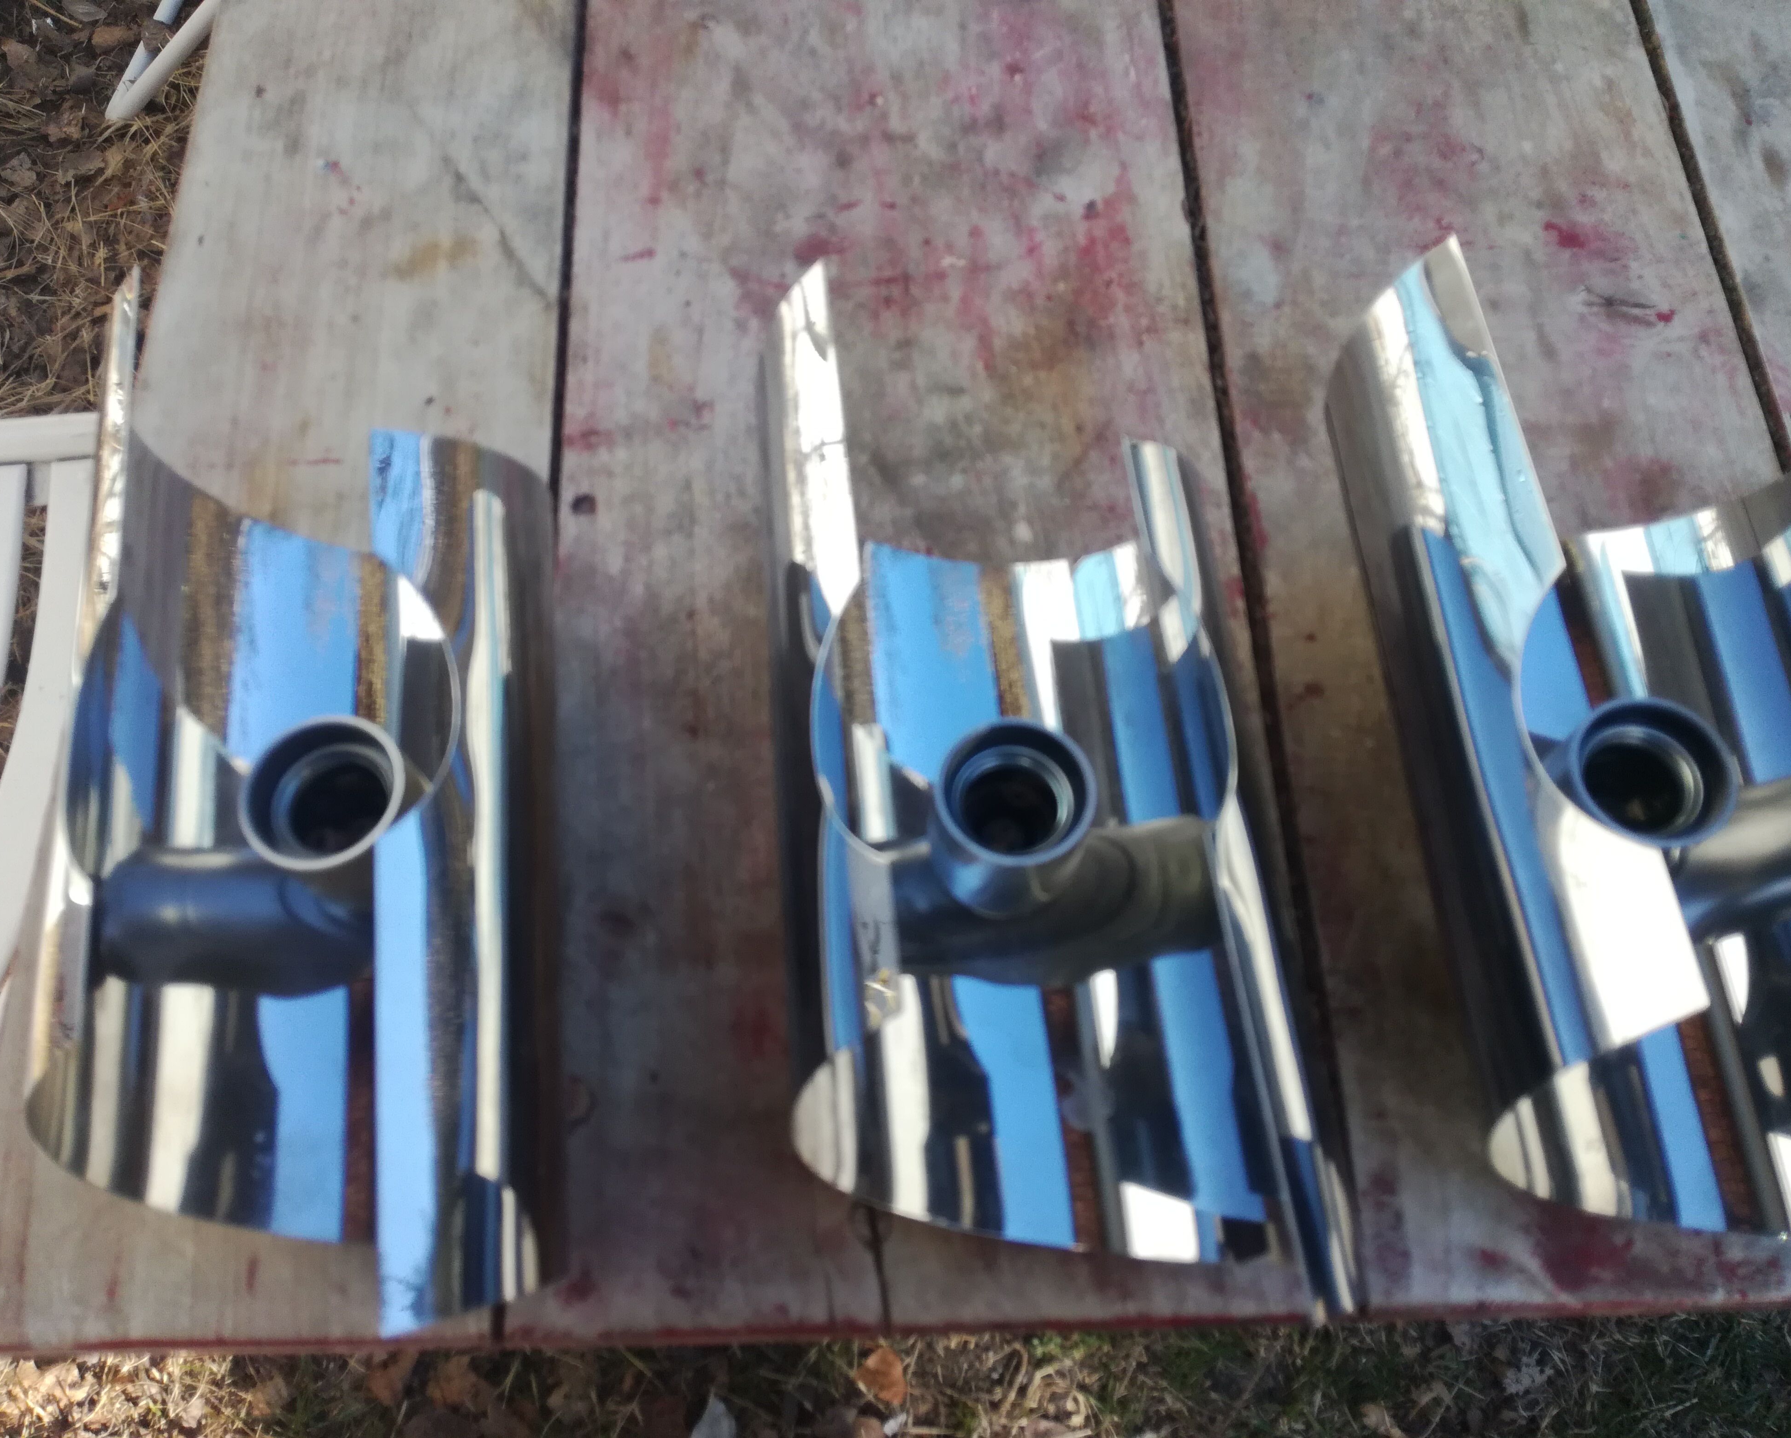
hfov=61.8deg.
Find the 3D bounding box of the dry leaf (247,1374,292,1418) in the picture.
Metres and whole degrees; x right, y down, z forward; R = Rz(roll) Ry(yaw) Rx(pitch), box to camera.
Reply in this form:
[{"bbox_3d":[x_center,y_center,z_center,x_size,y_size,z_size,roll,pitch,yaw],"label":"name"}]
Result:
[{"bbox_3d":[-0.459,0.496,1.095,0.031,0.013,0.034,-2,67,1],"label":"dry leaf"}]

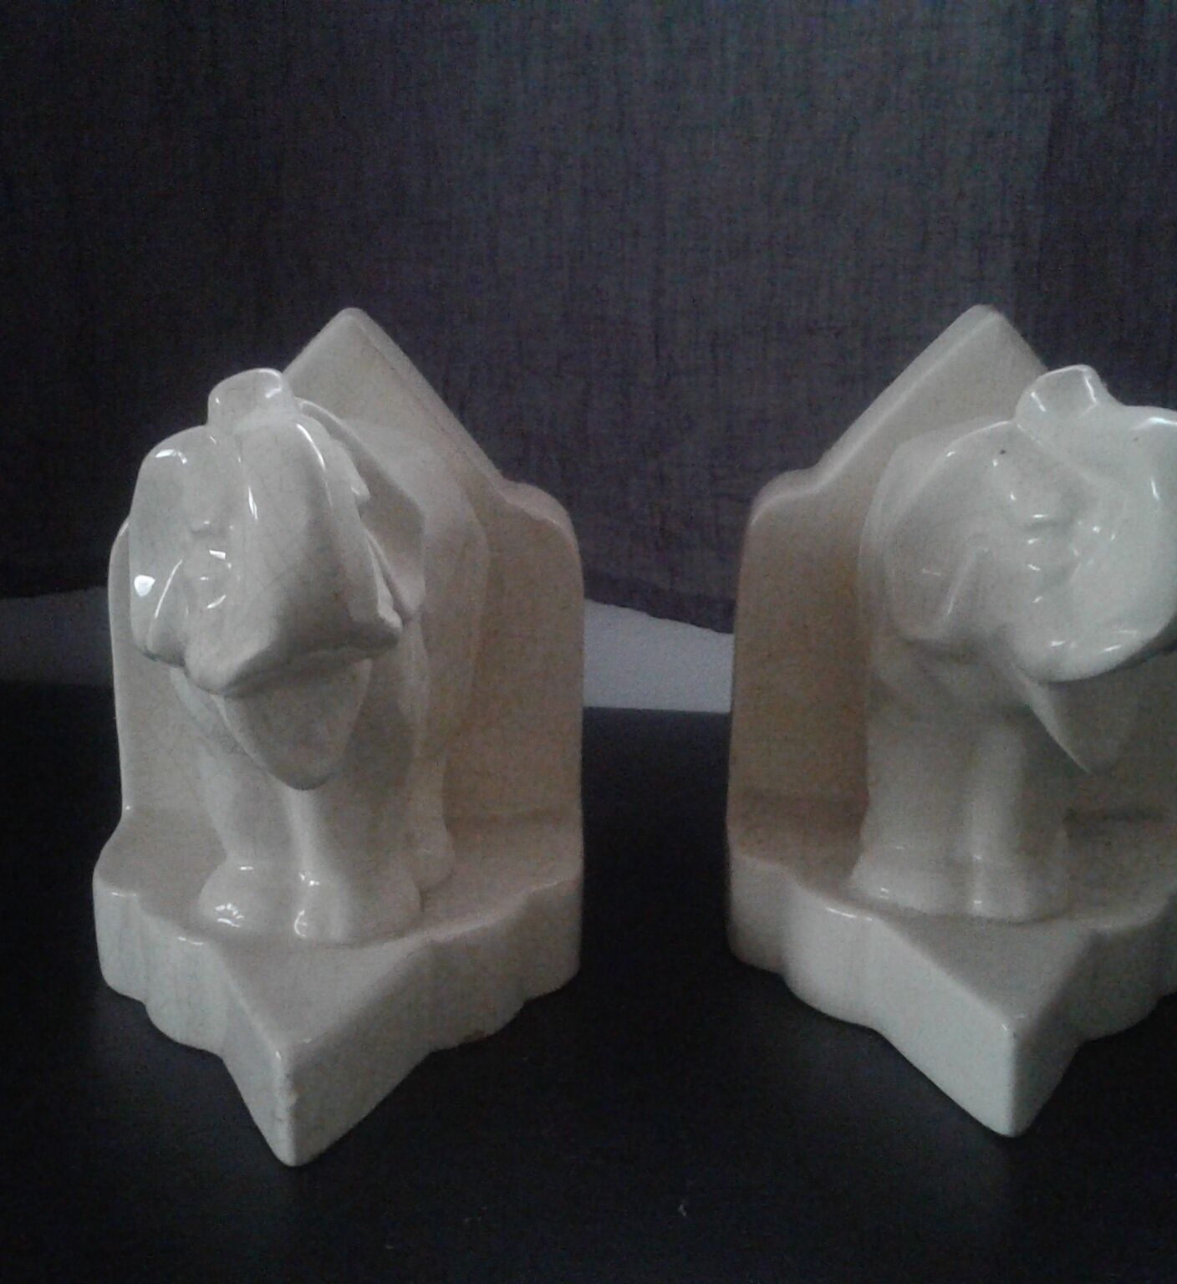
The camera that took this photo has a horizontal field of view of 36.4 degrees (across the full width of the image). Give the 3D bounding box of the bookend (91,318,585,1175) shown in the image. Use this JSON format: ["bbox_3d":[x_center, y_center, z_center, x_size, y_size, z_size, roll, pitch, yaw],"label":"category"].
[{"bbox_3d":[-0.059,0.014,0.393,0.120,0.163,0.169,0,19,-1],"label":"bookend"}]

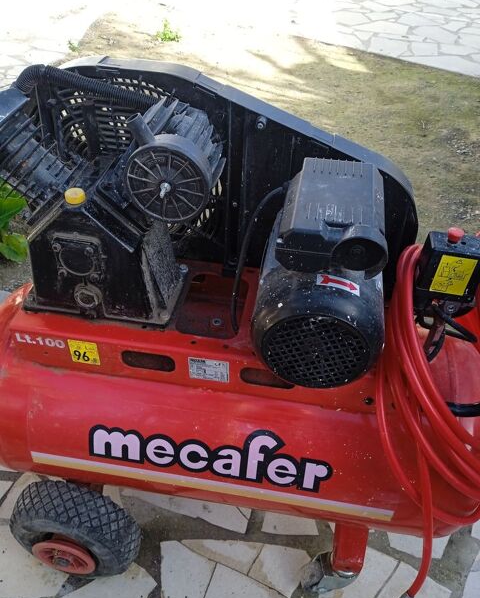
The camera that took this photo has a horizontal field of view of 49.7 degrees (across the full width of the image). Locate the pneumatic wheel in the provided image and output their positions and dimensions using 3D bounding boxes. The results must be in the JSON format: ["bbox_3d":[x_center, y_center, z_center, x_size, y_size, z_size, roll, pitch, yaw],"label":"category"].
[{"bbox_3d":[-0.330,0.465,1.034,0.260,0.260,0.089,7,40,7],"label":"pneumatic wheel"}]

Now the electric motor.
[{"bbox_3d":[0.122,-0.039,0.758,0.180,0.232,0.291,7,40,7],"label":"electric motor"}]

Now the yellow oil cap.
[{"bbox_3d":[-0.237,-0.147,0.745,0.032,0.016,0.032,1,40,-1],"label":"yellow oil cap"}]

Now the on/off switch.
[{"bbox_3d":[0.298,-0.089,0.717,0.023,0.016,0.023,7,40,7],"label":"on/off switch"}]

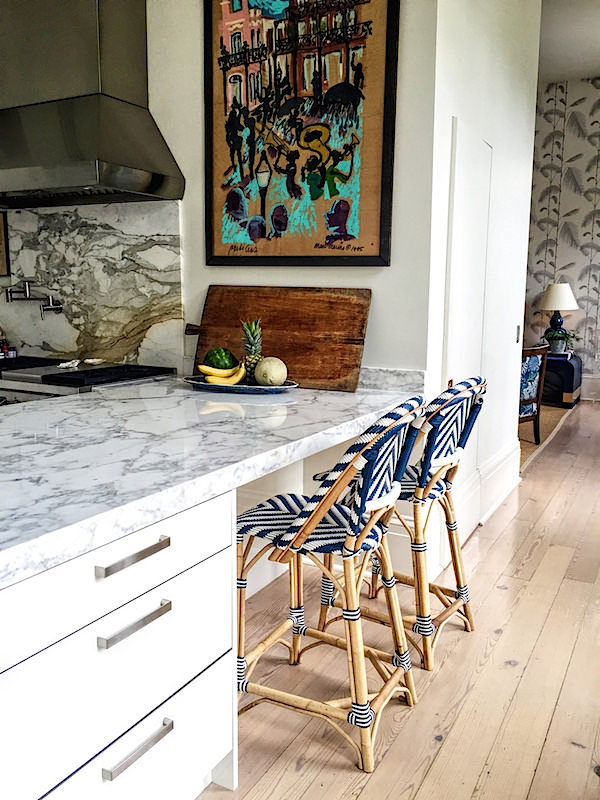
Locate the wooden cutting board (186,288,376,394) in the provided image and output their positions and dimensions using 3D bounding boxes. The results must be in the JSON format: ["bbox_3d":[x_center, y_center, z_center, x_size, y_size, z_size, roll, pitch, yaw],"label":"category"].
[{"bbox_3d":[-0.144,-0.302,3.154,0.980,0.454,0.030,6,-6,29],"label":"wooden cutting board"}]

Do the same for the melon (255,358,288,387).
[{"bbox_3d":[-0.118,-0.118,2.829,0.138,0.135,0.138,1,9,0],"label":"melon"}]

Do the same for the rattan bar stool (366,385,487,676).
[{"bbox_3d":[0.425,0.417,2.613,0.555,1.045,0.460,8,12,37],"label":"rattan bar stool"}]

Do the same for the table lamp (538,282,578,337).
[{"bbox_3d":[3.153,-1.026,8.207,0.455,0.825,0.455,6,11,29],"label":"table lamp"}]

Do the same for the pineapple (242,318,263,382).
[{"bbox_3d":[-0.205,-0.214,2.959,0.094,0.289,0.094,1,9,0],"label":"pineapple"}]

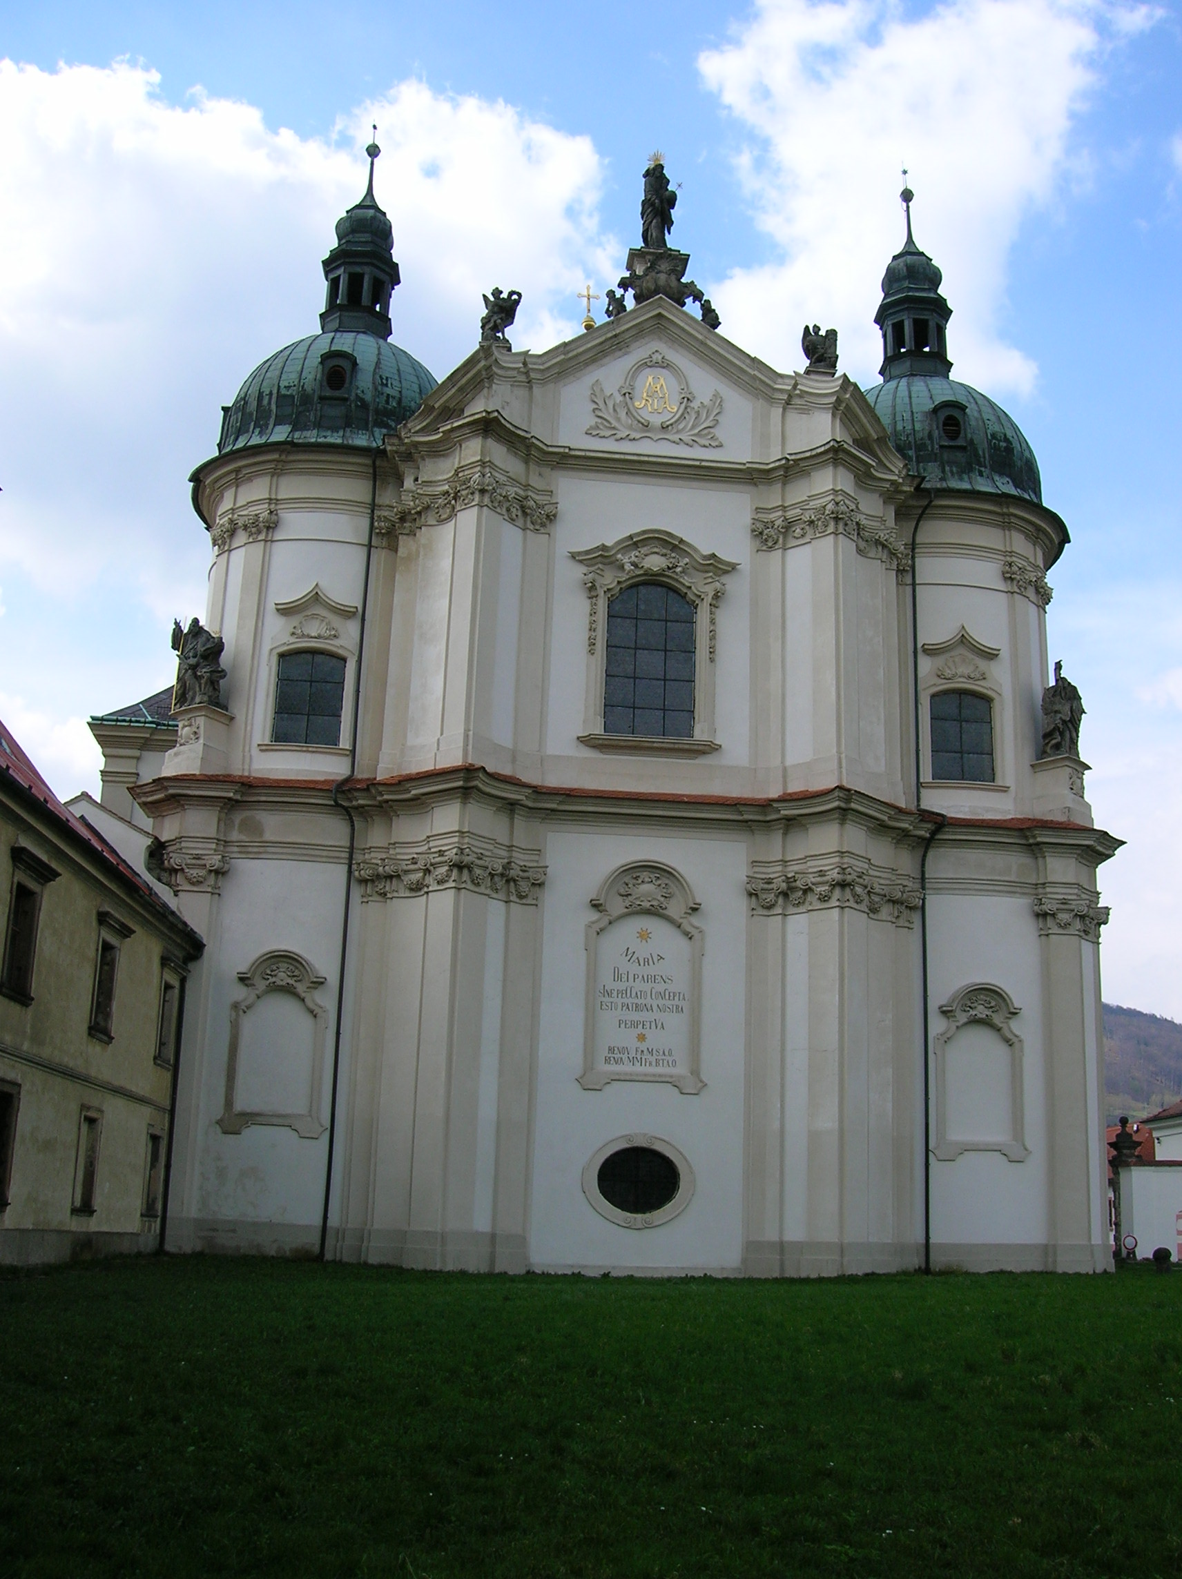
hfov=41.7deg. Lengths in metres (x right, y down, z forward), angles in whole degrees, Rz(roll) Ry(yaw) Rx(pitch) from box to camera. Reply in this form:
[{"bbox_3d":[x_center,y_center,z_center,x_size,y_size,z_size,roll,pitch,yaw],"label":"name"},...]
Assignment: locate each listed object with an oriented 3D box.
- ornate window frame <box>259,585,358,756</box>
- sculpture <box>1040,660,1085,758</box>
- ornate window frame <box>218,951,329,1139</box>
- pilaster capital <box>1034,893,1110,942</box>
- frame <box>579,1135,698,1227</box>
[{"bbox_3d":[-7.524,-3.323,41.683,2.496,4.680,0.468,2,-16,-1],"label":"ornate window frame"},{"bbox_3d":[11.890,-2.057,39.119,1.080,2.573,1.000,14,-19,-36],"label":"sculpture"},{"bbox_3d":[-7.138,5.775,35.353,2.400,4.205,0.350,4,-15,-8],"label":"ornate window frame"},{"bbox_3d":[12.907,3.483,41.422,2.184,1.019,1.144,6,-16,-15],"label":"pilaster capital"},{"bbox_3d":[1.061,8.666,34.258,2.600,2.032,0.300,3,-15,-4],"label":"frame"}]

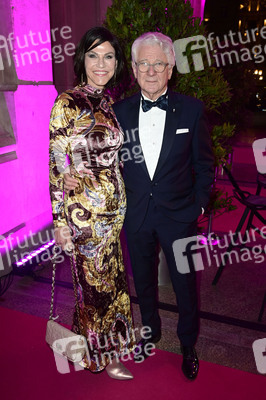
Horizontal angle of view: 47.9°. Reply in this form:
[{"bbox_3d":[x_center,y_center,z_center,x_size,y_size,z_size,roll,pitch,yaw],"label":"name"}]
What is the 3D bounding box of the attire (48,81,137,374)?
[{"bbox_3d":[-0.177,0.192,1.553,0.450,1.474,0.330,-9,17,-32],"label":"attire"}]

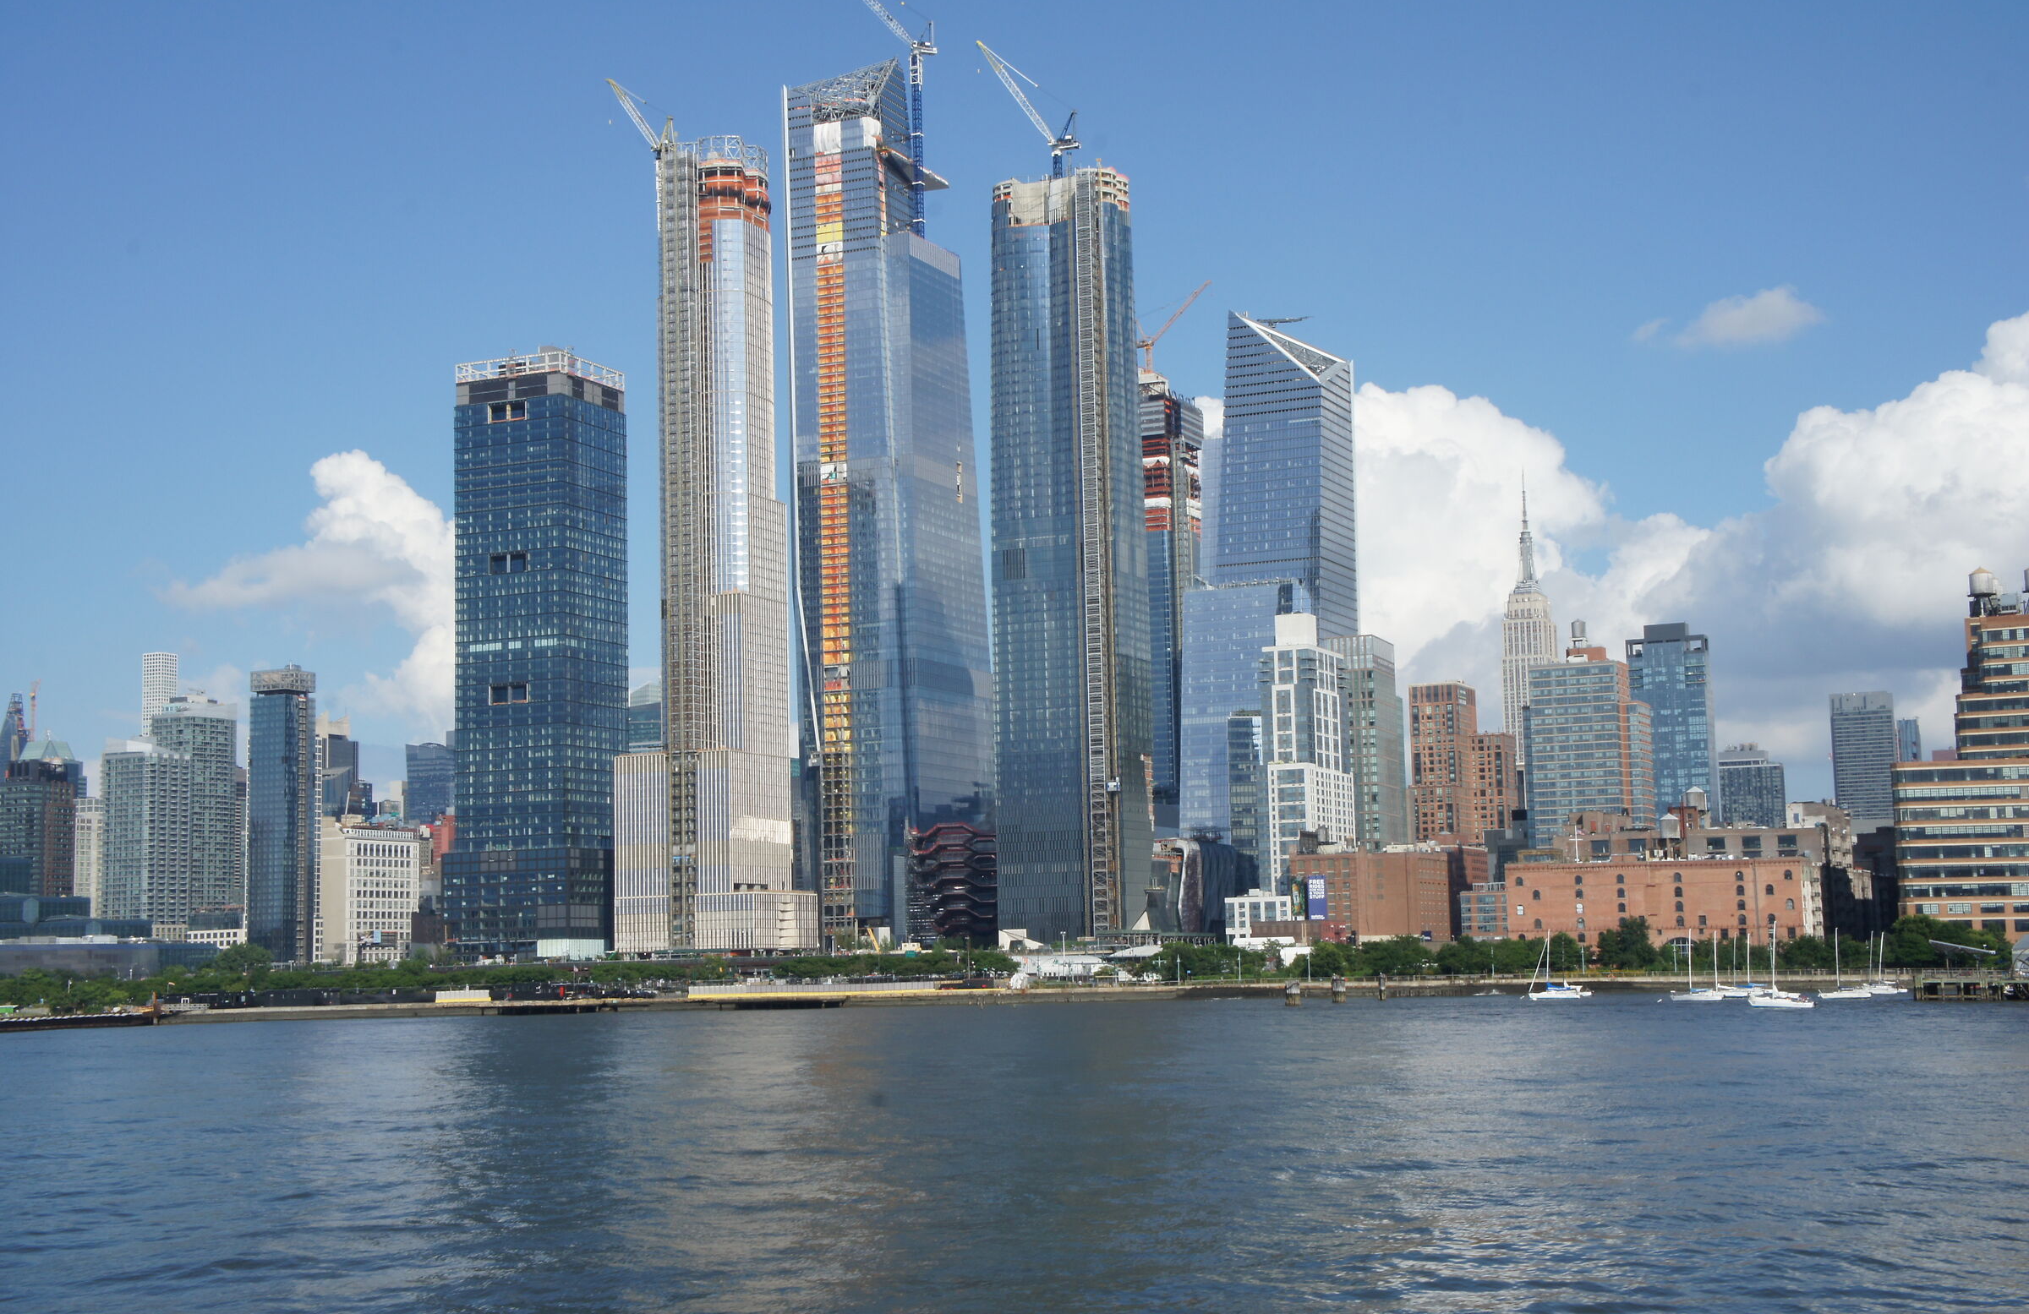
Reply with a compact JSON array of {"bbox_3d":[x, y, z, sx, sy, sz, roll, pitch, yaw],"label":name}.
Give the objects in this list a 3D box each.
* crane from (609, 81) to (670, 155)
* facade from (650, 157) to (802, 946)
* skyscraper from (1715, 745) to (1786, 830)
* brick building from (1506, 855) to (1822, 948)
[{"bbox_3d":[-140.350,-202.150,1010.000,24.000,27.500,6.000,-1,-7,0],"label":"crane"},{"bbox_3d":[-107.690,-39.210,1003.130,40.000,300.000,41.000,-4,-7,24],"label":"facade"},{"bbox_3d":[506.980,132.510,1858.830,40.000,143.500,26.000,-4,-7,24],"label":"skyscraper"},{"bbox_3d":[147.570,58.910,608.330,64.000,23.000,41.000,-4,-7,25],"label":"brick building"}]

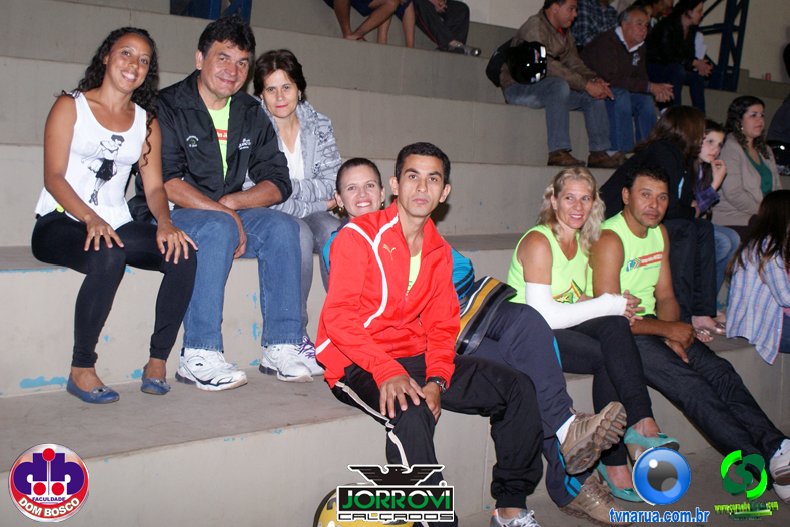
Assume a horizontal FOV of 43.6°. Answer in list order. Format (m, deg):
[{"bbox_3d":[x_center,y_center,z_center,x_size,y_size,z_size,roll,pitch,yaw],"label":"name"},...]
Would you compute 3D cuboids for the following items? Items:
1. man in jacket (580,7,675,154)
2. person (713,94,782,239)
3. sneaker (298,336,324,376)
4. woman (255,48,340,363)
[{"bbox_3d":[1.707,-1.308,7.350,0.550,1.200,0.750,-2,7,-38],"label":"man in jacket"},{"bbox_3d":[2.270,-0.378,6.040,0.520,1.260,0.720,-2,7,-33],"label":"person"},{"bbox_3d":[-0.332,0.343,3.678,0.100,0.116,0.265,-1,7,-28],"label":"sneaker"},{"bbox_3d":[-0.392,-0.216,3.789,0.500,1.200,0.650,-1,7,-30],"label":"woman"}]

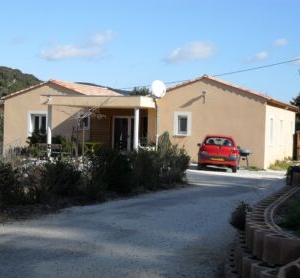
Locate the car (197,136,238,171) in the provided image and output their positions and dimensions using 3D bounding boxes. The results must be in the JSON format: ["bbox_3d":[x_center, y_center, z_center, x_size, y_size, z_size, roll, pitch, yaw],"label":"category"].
[{"bbox_3d":[3.064,0.600,29.788,1.660,1.500,3.600,4,1,6],"label":"car"}]

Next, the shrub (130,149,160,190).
[{"bbox_3d":[-0.157,0.861,19.200,0.840,1.150,0.850,1,1,0],"label":"shrub"}]

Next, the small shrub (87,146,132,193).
[{"bbox_3d":[-1.049,0.824,17.900,1.200,1.220,1.100,1,1,0],"label":"small shrub"}]

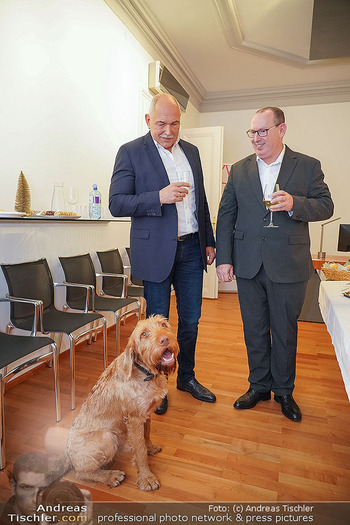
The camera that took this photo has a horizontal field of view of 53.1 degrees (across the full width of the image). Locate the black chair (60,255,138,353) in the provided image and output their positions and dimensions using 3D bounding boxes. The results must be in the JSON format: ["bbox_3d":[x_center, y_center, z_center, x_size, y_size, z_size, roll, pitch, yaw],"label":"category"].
[{"bbox_3d":[-0.601,0.368,2.790,0.560,0.840,0.550,4,7,19],"label":"black chair"}]

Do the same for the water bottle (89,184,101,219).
[{"bbox_3d":[-0.630,-0.477,2.757,0.085,0.270,0.085,1,6,0],"label":"water bottle"}]

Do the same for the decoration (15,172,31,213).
[{"bbox_3d":[-0.907,-0.417,2.086,0.094,0.260,0.094,4,7,19],"label":"decoration"}]

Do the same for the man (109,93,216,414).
[{"bbox_3d":[-0.073,-0.070,2.208,0.640,1.870,0.480,-2,7,-25],"label":"man"}]

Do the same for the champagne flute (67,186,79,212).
[{"bbox_3d":[-0.746,-0.441,2.552,0.085,0.220,0.085,4,7,19],"label":"champagne flute"}]

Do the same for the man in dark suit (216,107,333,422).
[{"bbox_3d":[0.591,0.005,2.099,0.660,1.780,0.460,4,7,21],"label":"man in dark suit"}]

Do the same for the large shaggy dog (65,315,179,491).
[{"bbox_3d":[-0.204,0.568,1.578,0.500,0.710,0.320,3,7,18],"label":"large shaggy dog"}]

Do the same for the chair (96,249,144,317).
[{"bbox_3d":[-0.426,0.316,3.292,0.560,0.840,0.550,4,7,19],"label":"chair"}]

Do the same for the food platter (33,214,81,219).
[{"bbox_3d":[-0.785,-0.314,2.338,0.290,0.035,0.290,4,7,19],"label":"food platter"}]

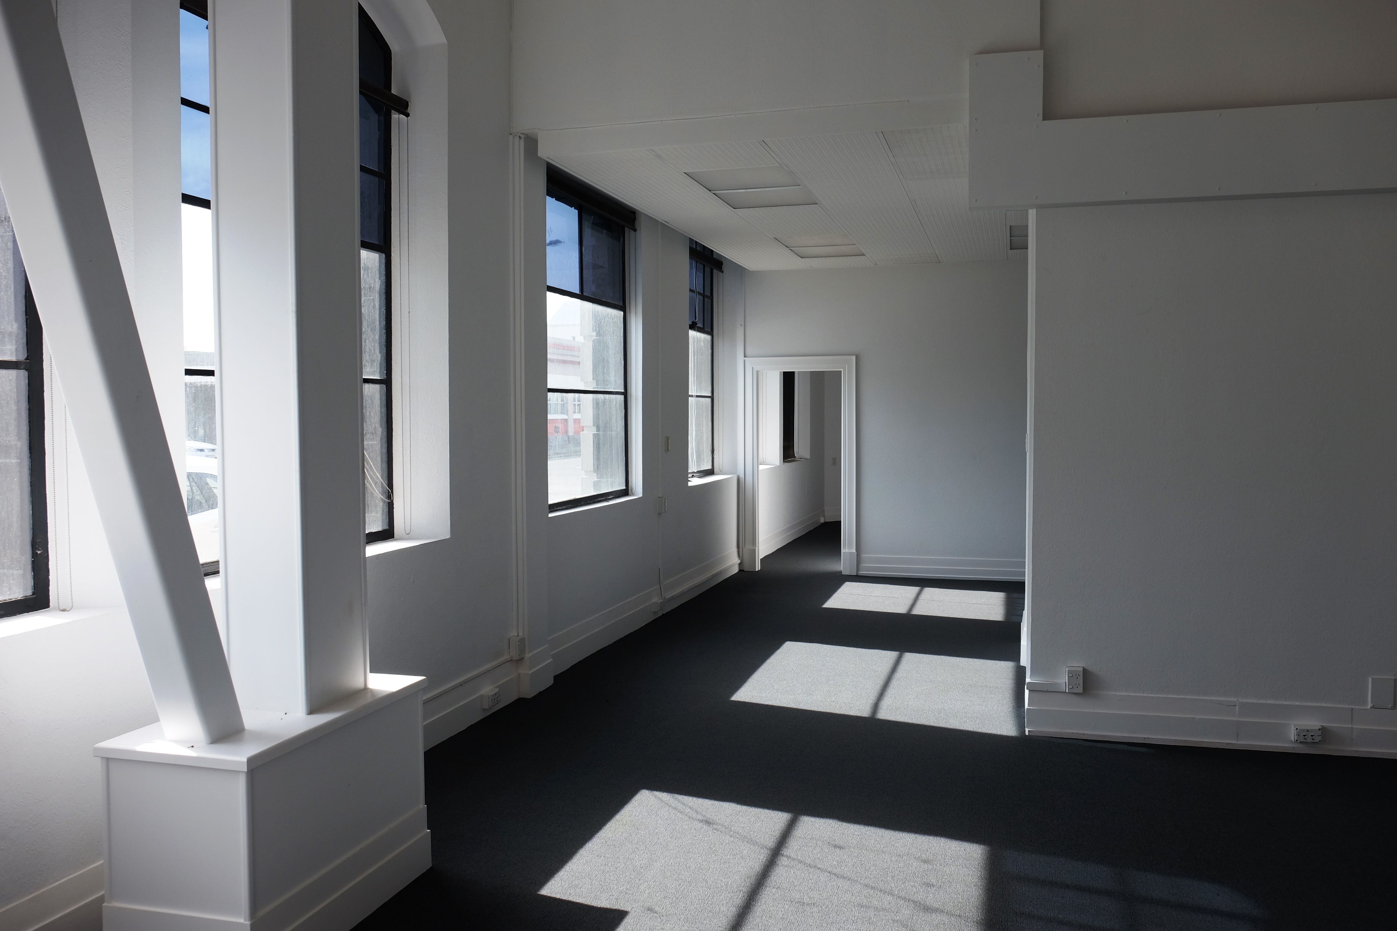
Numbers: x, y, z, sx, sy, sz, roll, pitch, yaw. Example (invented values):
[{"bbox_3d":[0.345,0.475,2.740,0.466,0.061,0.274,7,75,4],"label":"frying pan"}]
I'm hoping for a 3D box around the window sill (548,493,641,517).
[{"bbox_3d":[-0.714,0.283,6.993,0.115,0.040,1.630,1,3,17],"label":"window sill"}]

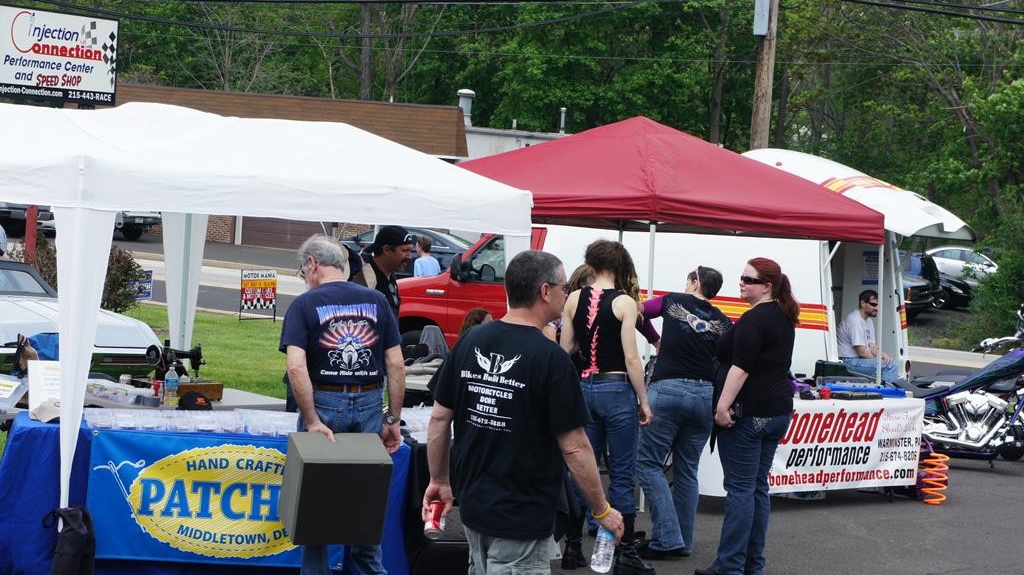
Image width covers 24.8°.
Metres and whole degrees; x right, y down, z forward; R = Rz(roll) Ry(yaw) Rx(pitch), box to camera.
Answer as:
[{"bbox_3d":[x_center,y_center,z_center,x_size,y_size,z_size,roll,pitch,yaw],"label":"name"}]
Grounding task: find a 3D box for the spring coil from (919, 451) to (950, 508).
[{"bbox_3d":[3.082,1.374,16.949,0.190,0.385,0.190,3,1,11],"label":"spring coil"}]

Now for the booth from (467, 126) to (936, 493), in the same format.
[{"bbox_3d":[1.026,0.105,17.253,2.850,2.720,3.000,2,1,-44],"label":"booth"}]

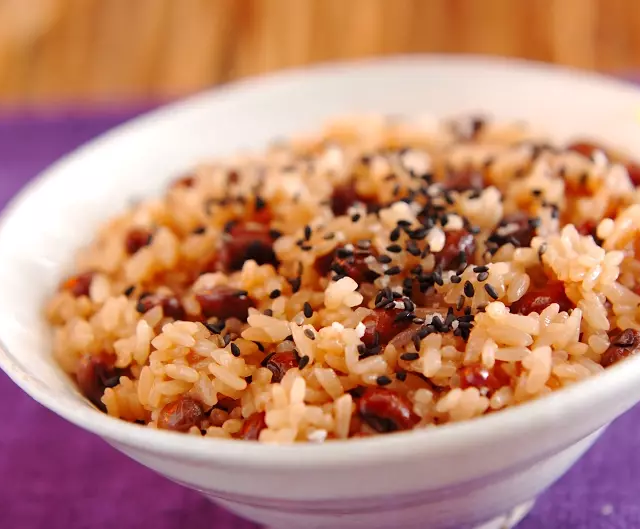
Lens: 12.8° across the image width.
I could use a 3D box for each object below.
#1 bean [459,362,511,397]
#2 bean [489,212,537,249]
[{"bbox_3d":[0.025,0.017,0.431,0.009,0.006,0.006,2,32,16],"label":"bean"},{"bbox_3d":[0.032,-0.005,0.476,0.009,0.006,0.006,-5,32,2],"label":"bean"}]

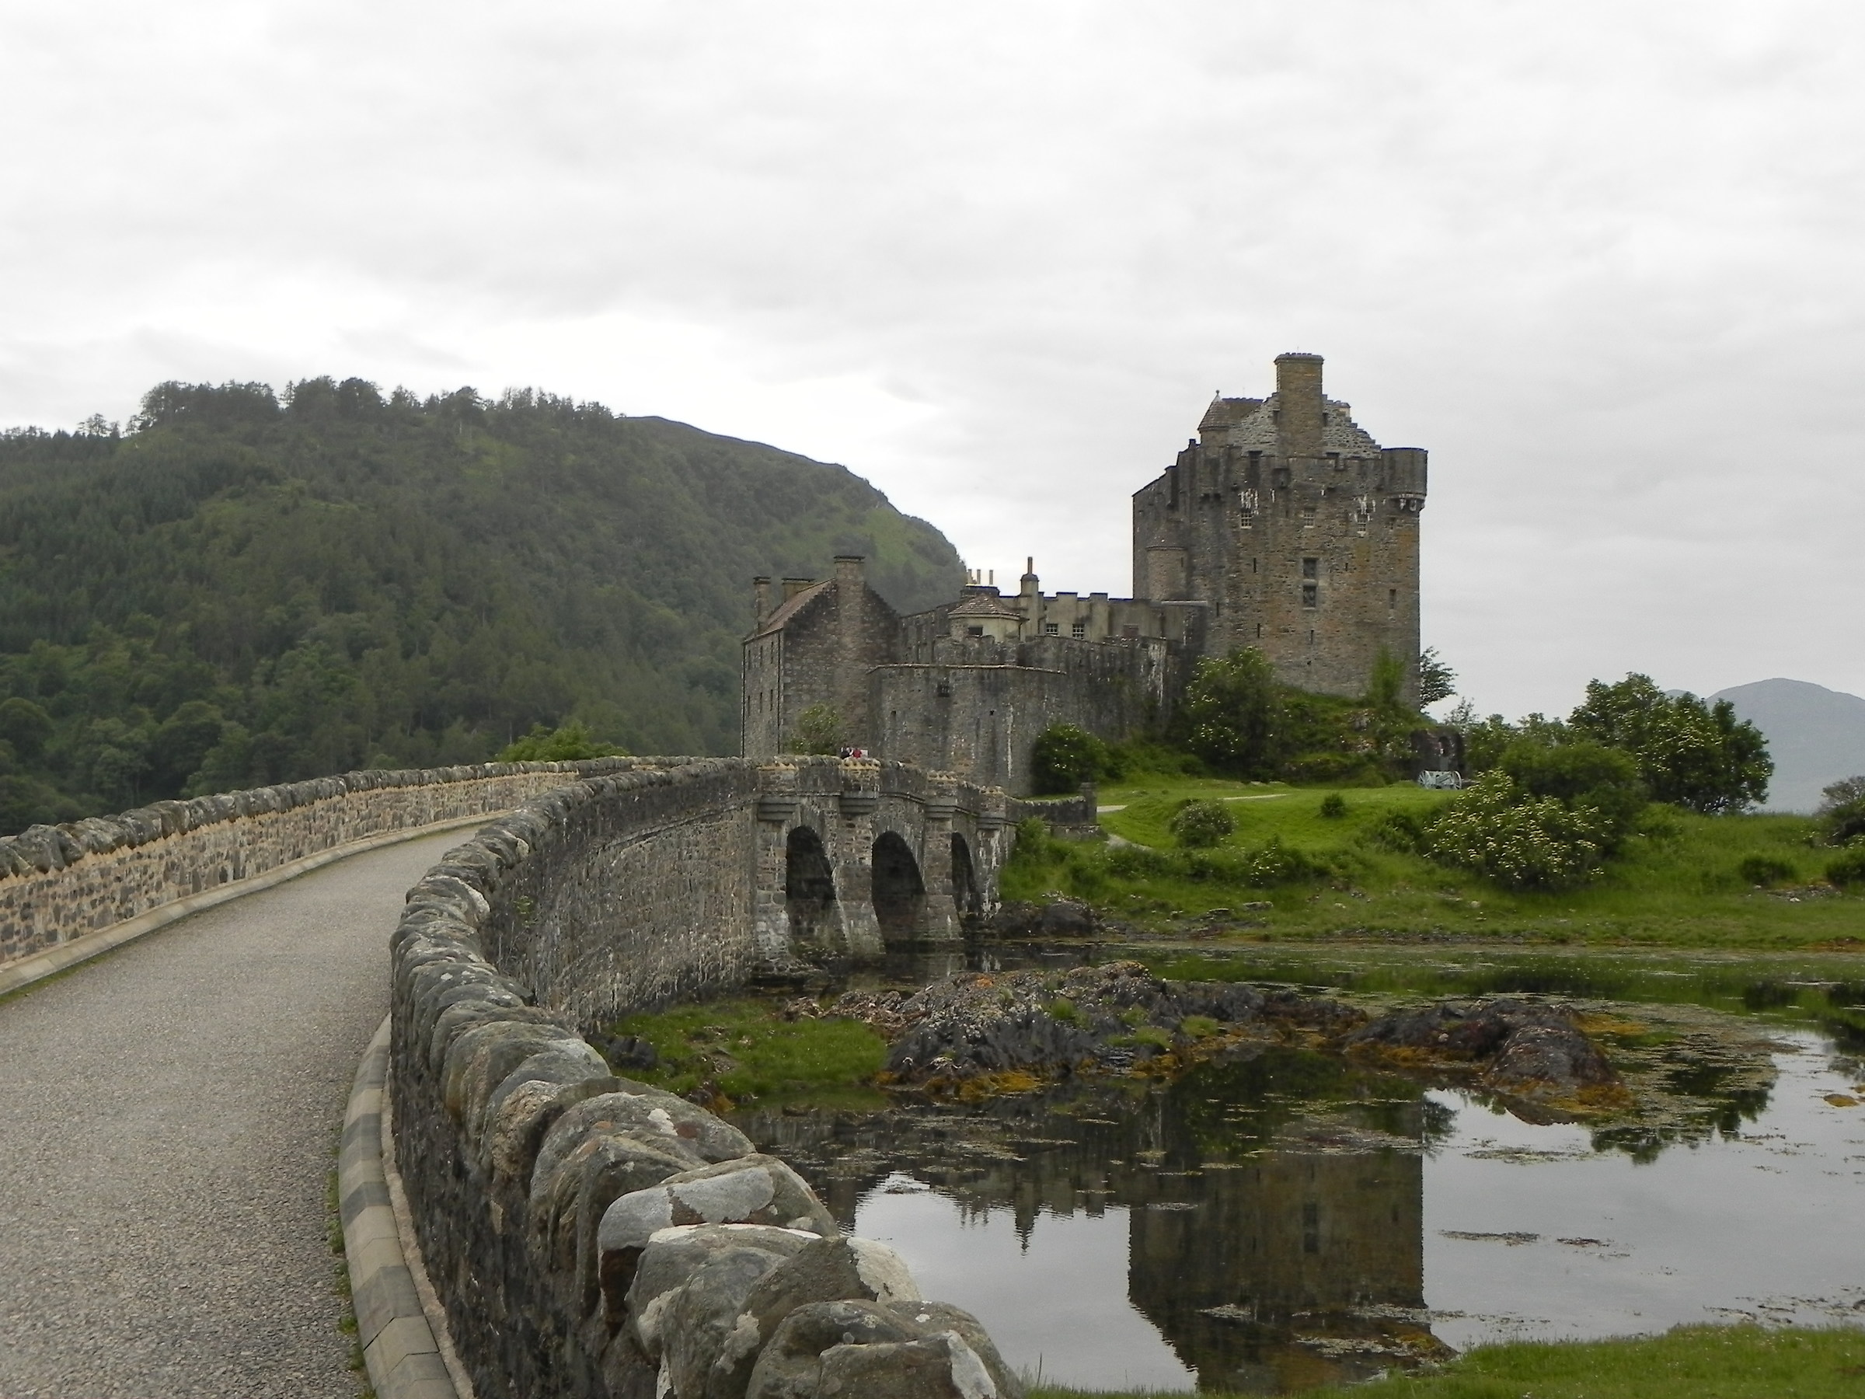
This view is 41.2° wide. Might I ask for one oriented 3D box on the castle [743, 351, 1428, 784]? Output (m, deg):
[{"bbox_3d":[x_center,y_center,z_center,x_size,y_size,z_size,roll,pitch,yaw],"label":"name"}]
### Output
[{"bbox_3d":[9.591,-6.574,155.610,39.000,27.000,40.000,1,-3,-10],"label":"castle"}]

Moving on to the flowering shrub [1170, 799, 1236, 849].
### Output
[{"bbox_3d":[13.018,5.930,119.361,3.100,2.350,3.000,0,-3,6],"label":"flowering shrub"}]

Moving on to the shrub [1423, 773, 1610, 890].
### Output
[{"bbox_3d":[26.088,5.888,110.657,8.000,4.900,6.500,0,-3,13],"label":"shrub"}]

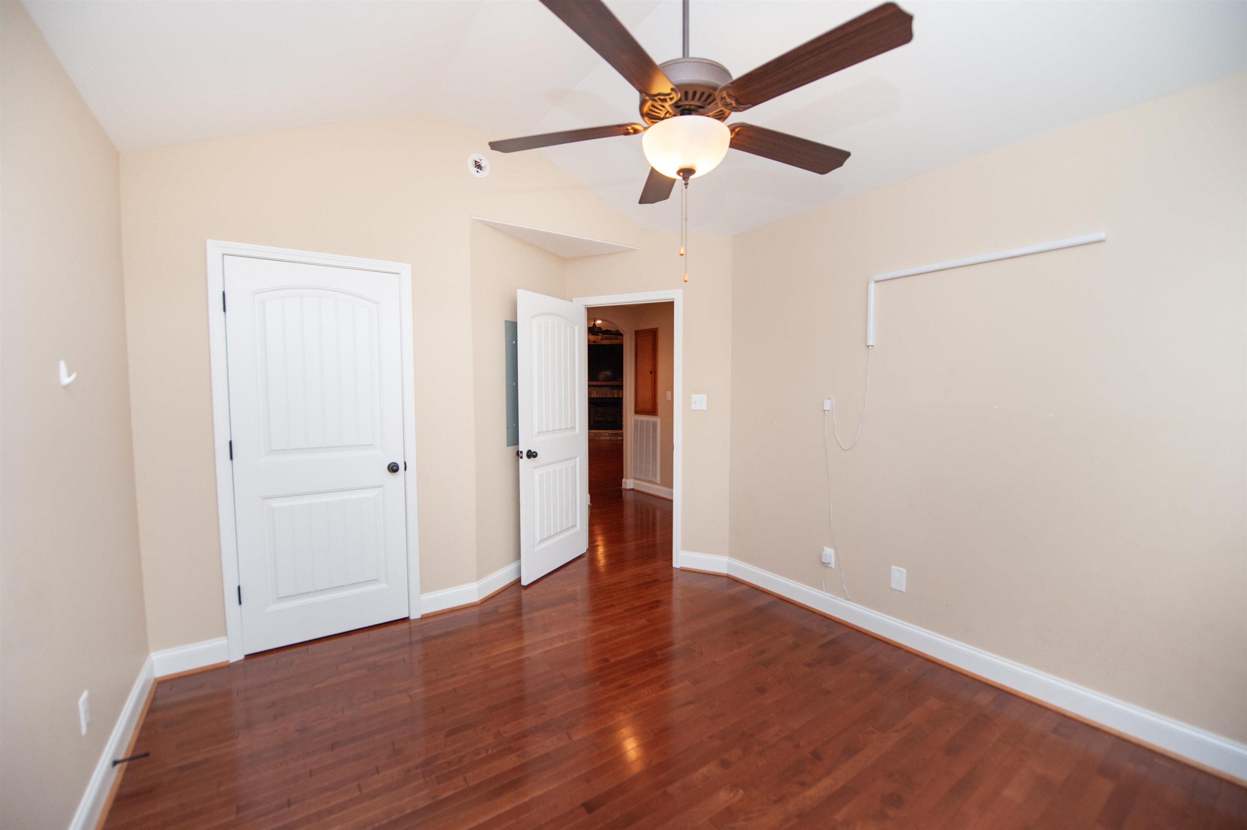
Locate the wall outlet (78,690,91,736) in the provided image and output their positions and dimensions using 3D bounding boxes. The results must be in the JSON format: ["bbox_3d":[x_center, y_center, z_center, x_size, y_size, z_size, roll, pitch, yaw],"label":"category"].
[{"bbox_3d":[-1.675,0.929,1.514,0.010,0.116,0.075,-3,4,-37],"label":"wall outlet"}]

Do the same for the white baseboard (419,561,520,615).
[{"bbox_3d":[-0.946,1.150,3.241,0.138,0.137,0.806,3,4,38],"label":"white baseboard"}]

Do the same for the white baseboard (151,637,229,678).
[{"bbox_3d":[-2.139,1.202,2.402,0.287,0.133,0.025,-2,4,-32],"label":"white baseboard"}]

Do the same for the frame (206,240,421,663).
[{"bbox_3d":[-1.658,0.194,2.702,0.915,2.120,0.110,-2,4,-32],"label":"frame"}]

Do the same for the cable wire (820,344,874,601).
[{"bbox_3d":[1.301,0.346,2.876,0.035,1.510,0.275,-3,4,-37],"label":"cable wire"}]

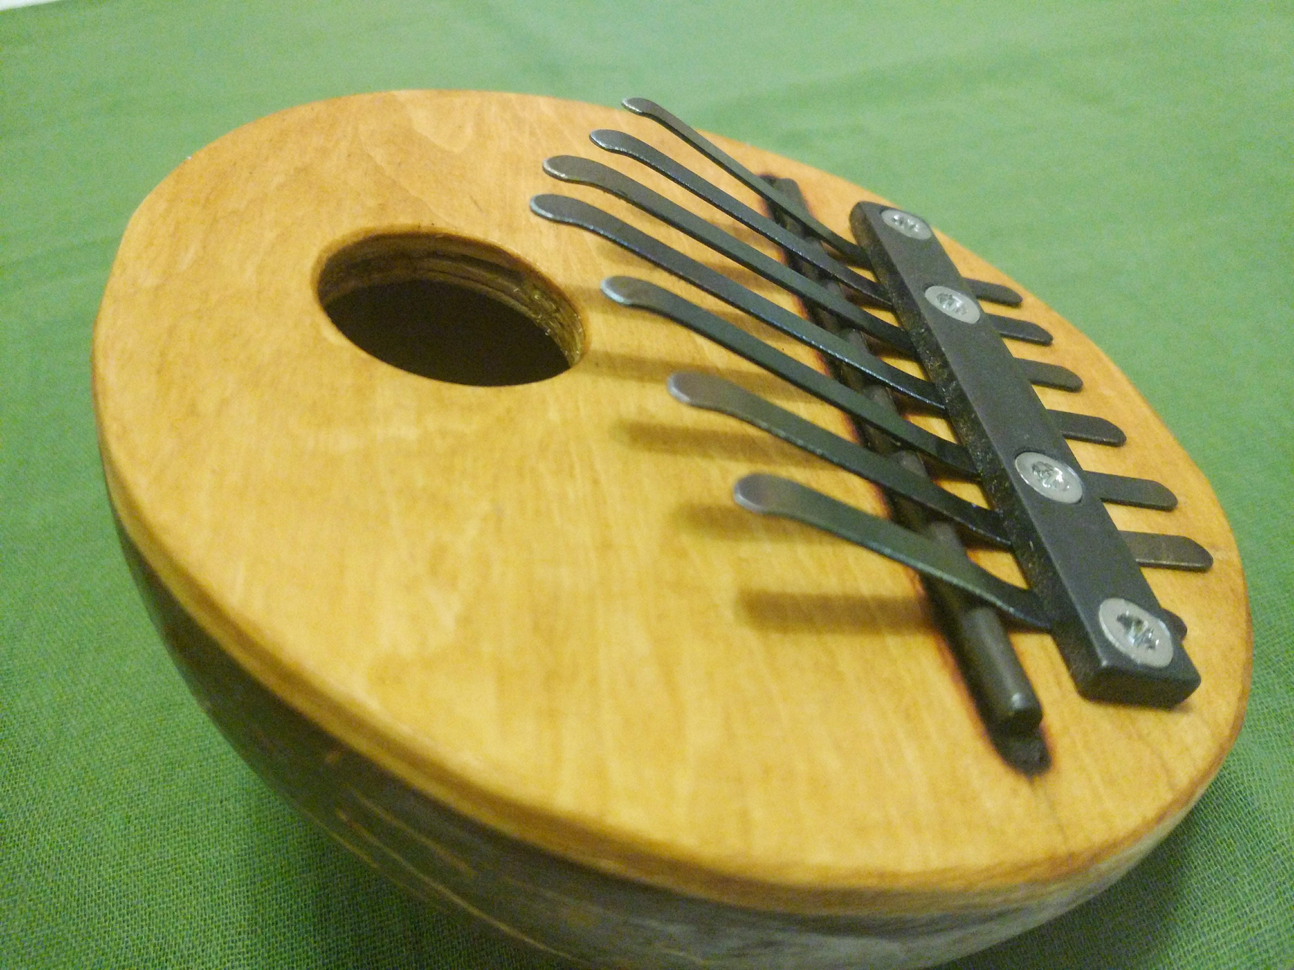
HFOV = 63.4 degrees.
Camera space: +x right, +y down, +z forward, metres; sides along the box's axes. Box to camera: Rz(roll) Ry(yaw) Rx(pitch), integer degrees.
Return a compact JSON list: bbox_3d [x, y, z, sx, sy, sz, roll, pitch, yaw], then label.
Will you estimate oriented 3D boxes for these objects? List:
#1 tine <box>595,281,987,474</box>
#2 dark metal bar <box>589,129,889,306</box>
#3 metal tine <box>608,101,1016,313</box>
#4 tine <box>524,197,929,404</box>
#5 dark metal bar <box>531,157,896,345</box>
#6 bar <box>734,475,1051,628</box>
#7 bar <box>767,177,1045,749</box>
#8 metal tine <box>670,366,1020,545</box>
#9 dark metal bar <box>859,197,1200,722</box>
[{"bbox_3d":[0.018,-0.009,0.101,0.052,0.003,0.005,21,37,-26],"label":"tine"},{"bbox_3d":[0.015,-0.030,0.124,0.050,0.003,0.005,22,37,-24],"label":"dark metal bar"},{"bbox_3d":[0.023,-0.033,0.133,0.062,0.006,0.005,20,38,-23],"label":"metal tine"},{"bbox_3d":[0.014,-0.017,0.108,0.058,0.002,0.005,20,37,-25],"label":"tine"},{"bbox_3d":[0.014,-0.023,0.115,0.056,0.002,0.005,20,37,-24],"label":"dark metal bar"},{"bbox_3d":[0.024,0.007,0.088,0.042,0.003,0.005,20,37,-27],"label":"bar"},{"bbox_3d":[0.025,-0.011,0.115,0.004,0.004,0.088,8,41,-16],"label":"bar"},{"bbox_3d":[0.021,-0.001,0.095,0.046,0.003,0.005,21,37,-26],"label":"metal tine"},{"bbox_3d":[0.039,-0.010,0.119,0.011,0.004,0.081,8,41,-16],"label":"dark metal bar"}]

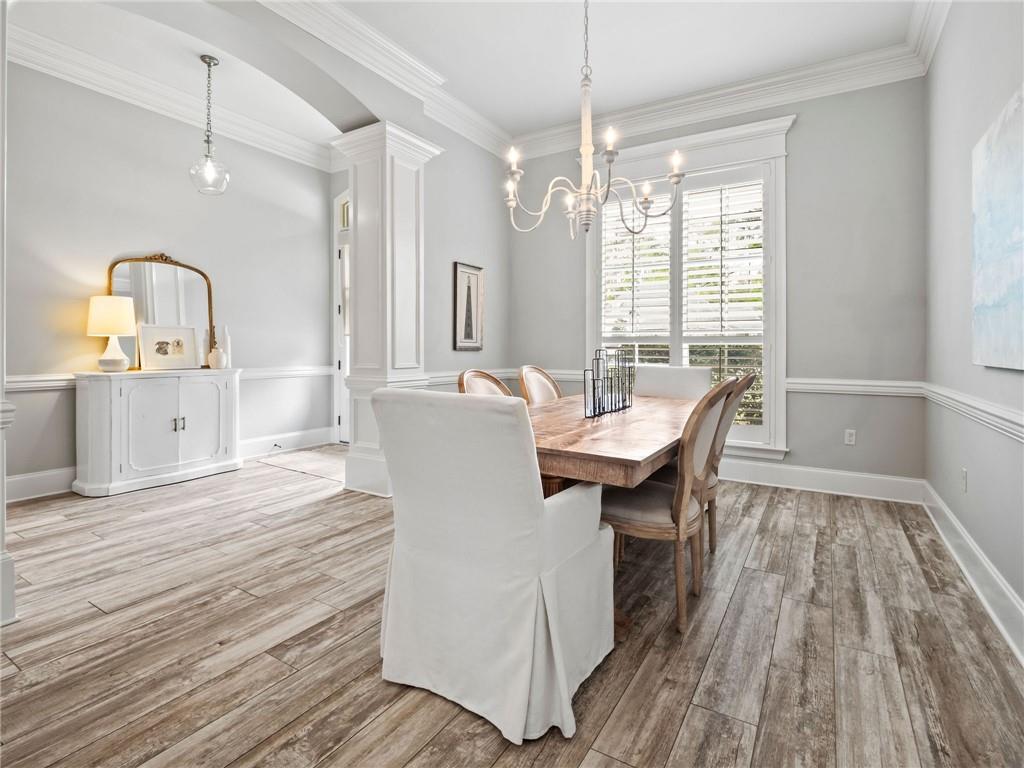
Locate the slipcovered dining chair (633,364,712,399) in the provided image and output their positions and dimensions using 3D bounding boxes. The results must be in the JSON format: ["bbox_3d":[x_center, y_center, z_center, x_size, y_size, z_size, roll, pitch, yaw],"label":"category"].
[{"bbox_3d":[1.020,0.380,3.220,0.570,0.980,0.670,2,4,32],"label":"slipcovered dining chair"}]

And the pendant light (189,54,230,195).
[{"bbox_3d":[-2.347,-2.009,3.692,0.270,0.990,0.270,3,5,33],"label":"pendant light"}]

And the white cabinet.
[{"bbox_3d":[-2.845,0.336,3.940,0.380,0.900,1.130,2,4,34],"label":"white cabinet"}]

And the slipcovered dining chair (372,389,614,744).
[{"bbox_3d":[-0.041,0.505,1.666,0.630,0.980,0.640,3,5,29],"label":"slipcovered dining chair"}]

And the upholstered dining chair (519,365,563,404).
[{"bbox_3d":[0.380,0.388,2.980,0.580,0.990,0.500,2,4,32],"label":"upholstered dining chair"}]

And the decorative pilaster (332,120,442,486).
[{"bbox_3d":[-0.985,-0.505,3.822,0.570,2.690,0.550,3,5,33],"label":"decorative pilaster"}]

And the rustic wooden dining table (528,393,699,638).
[{"bbox_3d":[0.564,0.542,2.764,1.080,0.760,2.200,3,5,33],"label":"rustic wooden dining table"}]

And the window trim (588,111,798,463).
[{"bbox_3d":[1.464,-0.810,4.247,1.810,2.780,0.100,3,4,29],"label":"window trim"}]

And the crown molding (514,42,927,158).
[{"bbox_3d":[1.471,-2.437,4.232,3.450,0.210,0.120,3,4,29],"label":"crown molding"}]

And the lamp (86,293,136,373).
[{"bbox_3d":[-3.140,-0.399,3.729,0.305,0.600,0.305,3,5,33],"label":"lamp"}]

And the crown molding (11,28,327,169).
[{"bbox_3d":[-2.745,-2.457,4.334,0.120,0.210,2.620,2,5,34],"label":"crown molding"}]

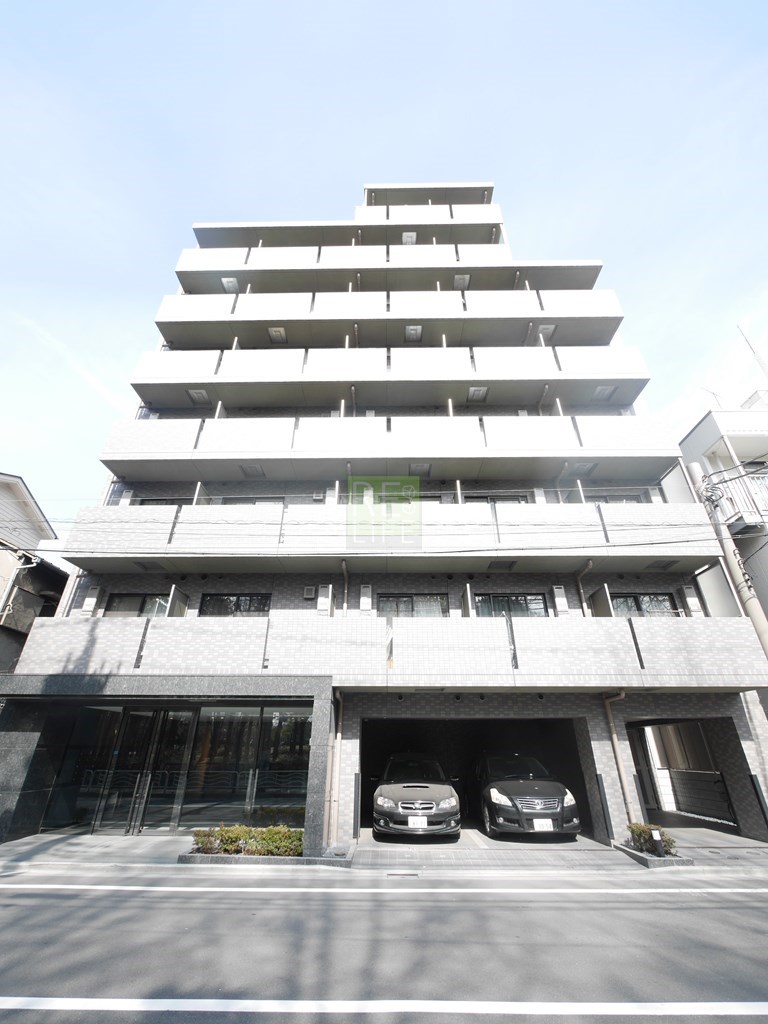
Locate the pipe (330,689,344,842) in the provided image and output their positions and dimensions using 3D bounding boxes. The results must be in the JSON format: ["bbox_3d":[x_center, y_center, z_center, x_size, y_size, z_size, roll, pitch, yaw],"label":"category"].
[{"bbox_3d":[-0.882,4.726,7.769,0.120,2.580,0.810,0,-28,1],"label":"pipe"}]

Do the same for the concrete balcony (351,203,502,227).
[{"bbox_3d":[1.686,-11.009,16.060,5.530,1.350,1.000,0,-28,1],"label":"concrete balcony"}]

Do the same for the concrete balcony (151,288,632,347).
[{"bbox_3d":[0.135,-6.336,13.673,14.644,1.294,1.020,0,-28,1],"label":"concrete balcony"}]

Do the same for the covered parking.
[{"bbox_3d":[1.868,6.378,10.277,4.600,2.120,5.300,0,-28,1],"label":"covered parking"}]

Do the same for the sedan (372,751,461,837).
[{"bbox_3d":[0.713,6.402,9.630,1.760,1.440,4.650,-1,-28,2],"label":"sedan"}]

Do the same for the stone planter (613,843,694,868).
[{"bbox_3d":[4.490,5.755,6.947,0.720,0.120,1.140,0,-28,1],"label":"stone planter"}]

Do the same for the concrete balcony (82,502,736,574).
[{"bbox_3d":[0.121,0.655,9.952,14.702,1.332,1.030,0,-28,1],"label":"concrete balcony"}]

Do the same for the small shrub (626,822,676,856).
[{"bbox_3d":[4.562,5.575,7.077,0.620,0.410,0.520,0,-28,1],"label":"small shrub"}]

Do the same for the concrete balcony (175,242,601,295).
[{"bbox_3d":[0.145,-8.665,14.932,14.644,1.294,1.020,0,-28,1],"label":"concrete balcony"}]

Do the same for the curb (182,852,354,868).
[{"bbox_3d":[-1.891,5.565,6.610,2.770,0.120,0.150,0,-28,1],"label":"curb"}]

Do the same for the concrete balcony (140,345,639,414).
[{"bbox_3d":[0.125,-4.006,12.414,14.644,1.294,1.020,0,-28,1],"label":"concrete balcony"}]

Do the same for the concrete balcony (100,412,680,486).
[{"bbox_3d":[0.131,-1.694,11.223,14.702,1.336,1.030,0,-28,1],"label":"concrete balcony"}]

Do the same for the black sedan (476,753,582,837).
[{"bbox_3d":[2.929,6.418,9.663,1.800,1.460,4.750,-1,-28,2],"label":"black sedan"}]

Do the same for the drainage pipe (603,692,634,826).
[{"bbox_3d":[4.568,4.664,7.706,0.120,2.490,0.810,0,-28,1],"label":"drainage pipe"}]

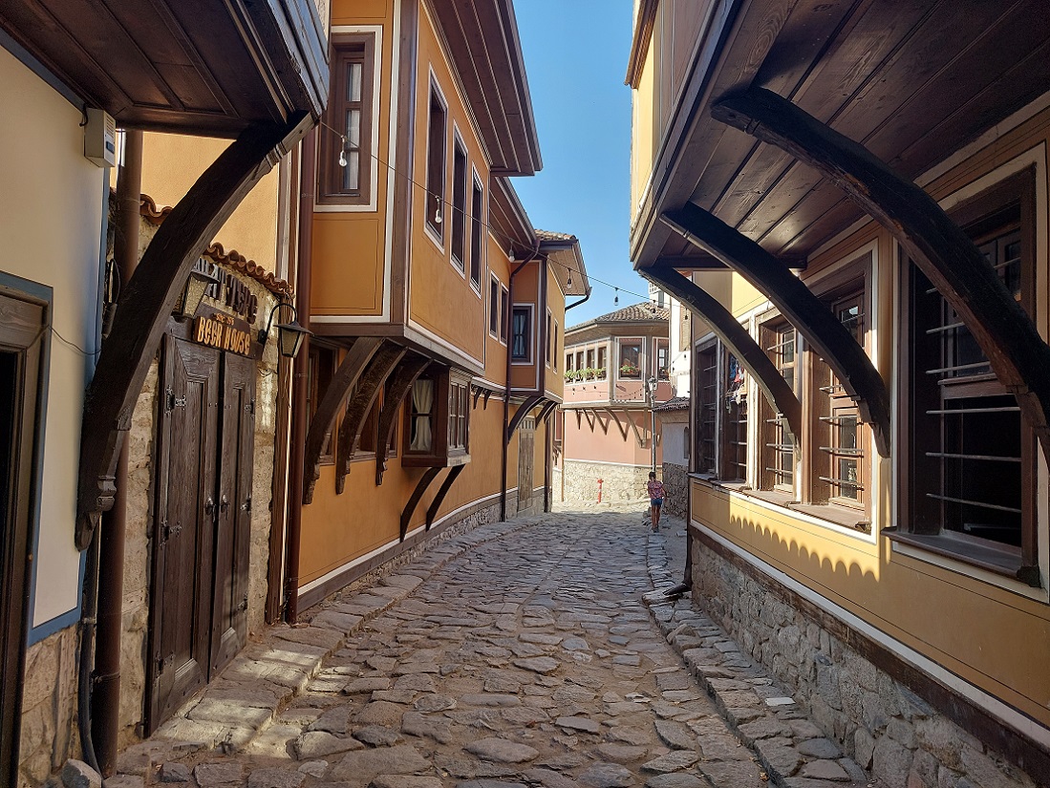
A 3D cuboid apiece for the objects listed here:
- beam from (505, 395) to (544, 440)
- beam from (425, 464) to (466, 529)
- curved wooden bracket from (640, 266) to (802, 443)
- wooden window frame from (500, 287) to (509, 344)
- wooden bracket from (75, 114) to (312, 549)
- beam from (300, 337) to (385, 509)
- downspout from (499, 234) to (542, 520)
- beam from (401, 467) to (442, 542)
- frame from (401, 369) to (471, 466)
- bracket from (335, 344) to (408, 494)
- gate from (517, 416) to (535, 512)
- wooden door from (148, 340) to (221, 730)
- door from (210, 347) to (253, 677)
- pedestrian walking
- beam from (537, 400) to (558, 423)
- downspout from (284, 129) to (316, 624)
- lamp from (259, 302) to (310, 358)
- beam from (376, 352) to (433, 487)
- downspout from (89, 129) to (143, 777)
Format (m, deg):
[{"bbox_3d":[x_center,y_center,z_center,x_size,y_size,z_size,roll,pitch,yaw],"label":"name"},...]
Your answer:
[{"bbox_3d":[0.016,0.532,15.418,0.740,1.035,0.130,1,-3,9],"label":"beam"},{"bbox_3d":[-1.148,1.516,10.729,0.559,0.968,0.110,1,-3,7],"label":"beam"},{"bbox_3d":[1.146,-0.179,4.314,0.940,1.096,0.140,1,-3,1],"label":"curved wooden bracket"},{"bbox_3d":[-0.417,-1.558,14.450,0.100,1.100,0.930,1,-3,8],"label":"wooden window frame"},{"bbox_3d":[-1.565,-0.315,3.568,1.003,2.119,0.170,2,-3,-2],"label":"wooden bracket"},{"bbox_3d":[-1.501,0.222,6.028,0.630,1.389,0.130,1,-3,7],"label":"beam"},{"bbox_3d":[-0.104,-0.306,16.664,0.756,6.471,0.300,1,-3,6],"label":"downspout"},{"bbox_3d":[-1.258,1.320,8.659,0.470,0.908,0.100,1,-3,7],"label":"beam"},{"bbox_3d":[-1.182,0.331,10.164,0.596,1.270,1.458,1,-3,7],"label":"frame"},{"bbox_3d":[-1.521,0.261,7.340,0.661,1.501,0.160,1,-3,5],"label":"bracket"},{"bbox_3d":[0.084,1.714,18.108,0.120,2.210,1.280,1,-3,17],"label":"gate"},{"bbox_3d":[-1.853,0.708,3.980,0.070,1.980,0.715,2,-3,-3],"label":"wooden door"},{"bbox_3d":[-1.887,0.744,4.688,0.070,1.970,0.665,2,-3,-3],"label":"door"},{"bbox_3d":[3.188,2.638,17.801,0.450,1.462,0.320,1,-3,3],"label":"pedestrian walking"},{"bbox_3d":[0.546,0.554,18.692,0.500,0.719,0.130,1,-3,9],"label":"beam"},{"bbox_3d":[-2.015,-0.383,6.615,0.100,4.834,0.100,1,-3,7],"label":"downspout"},{"bbox_3d":[-1.728,-0.454,5.280,0.385,0.400,0.270,2,-3,-3],"label":"lamp"},{"bbox_3d":[-1.402,0.308,8.544,0.586,1.535,0.160,1,-3,5],"label":"beam"},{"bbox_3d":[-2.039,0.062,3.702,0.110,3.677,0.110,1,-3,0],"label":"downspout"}]

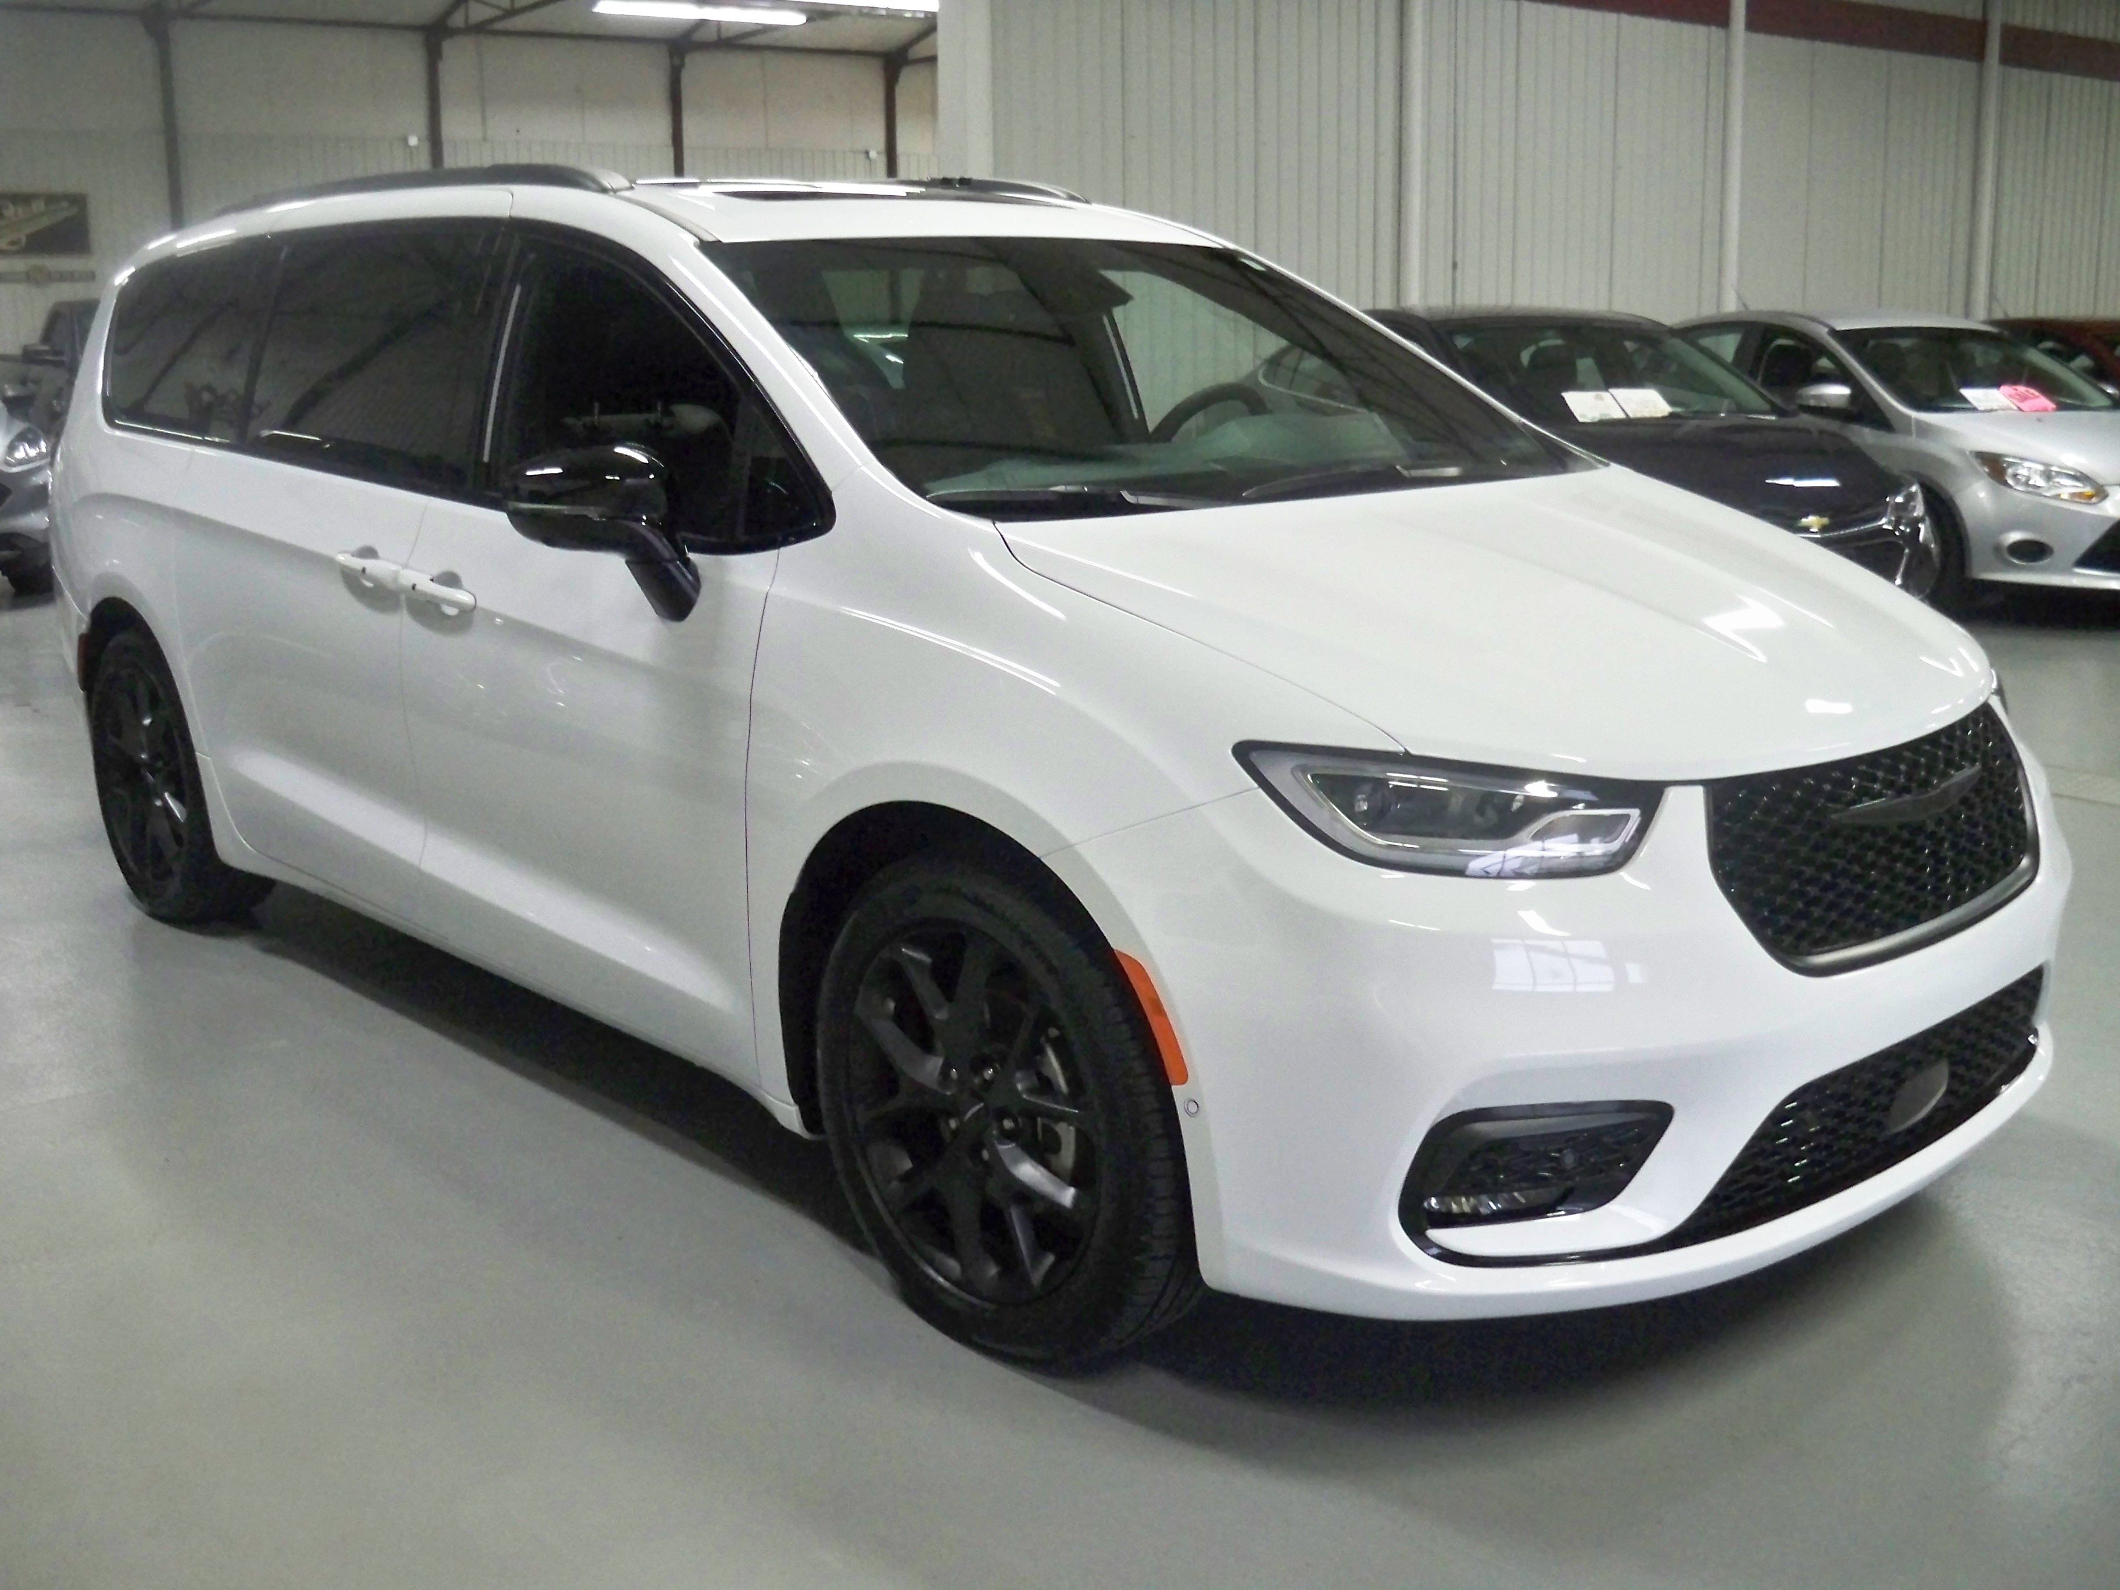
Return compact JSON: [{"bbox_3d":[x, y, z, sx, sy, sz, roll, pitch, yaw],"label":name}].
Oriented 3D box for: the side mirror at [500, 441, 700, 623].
[{"bbox_3d":[-0.711,-0.410,3.322,0.250,0.280,0.200,-10,16,-42],"label":"side mirror"}]

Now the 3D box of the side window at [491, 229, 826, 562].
[{"bbox_3d":[-0.669,-0.676,3.498,1.110,0.520,0.080,13,0,44],"label":"side window"}]

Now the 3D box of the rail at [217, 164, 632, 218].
[{"bbox_3d":[-1.463,-1.298,4.638,0.080,0.090,2.050,-10,16,-42],"label":"rail"}]

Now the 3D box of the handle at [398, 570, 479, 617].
[{"bbox_3d":[-1.127,-0.369,3.851,0.060,0.050,0.280,-10,16,-42],"label":"handle"}]

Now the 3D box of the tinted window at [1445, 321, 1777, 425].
[{"bbox_3d":[2.370,-1.850,9.400,1.400,0.130,0.850,-4,40,-16],"label":"tinted window"}]

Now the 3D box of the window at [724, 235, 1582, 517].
[{"bbox_3d":[0.202,-0.774,3.811,1.580,0.130,1.020,-10,41,-42],"label":"window"}]

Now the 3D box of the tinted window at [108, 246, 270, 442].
[{"bbox_3d":[-2.008,-1.036,4.919,0.080,0.450,1.020,14,0,-41],"label":"tinted window"}]

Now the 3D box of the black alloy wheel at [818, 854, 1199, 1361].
[{"bbox_3d":[-0.050,0.420,3.036,0.250,0.735,0.735,-10,16,-42],"label":"black alloy wheel"}]

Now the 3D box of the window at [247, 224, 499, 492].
[{"bbox_3d":[-1.388,-0.875,4.245,0.080,0.500,1.130,13,0,-44],"label":"window"}]

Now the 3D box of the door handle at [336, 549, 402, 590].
[{"bbox_3d":[-1.313,-0.425,4.046,0.060,0.050,0.280,-10,16,-42],"label":"door handle"}]

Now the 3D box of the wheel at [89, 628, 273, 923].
[{"bbox_3d":[-2.142,-0.068,5.255,0.250,0.735,0.735,-10,16,-42],"label":"wheel"}]

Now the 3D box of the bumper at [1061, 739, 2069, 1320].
[{"bbox_3d":[0.957,0.229,3.177,1.940,0.670,0.720,-10,16,-42],"label":"bumper"}]

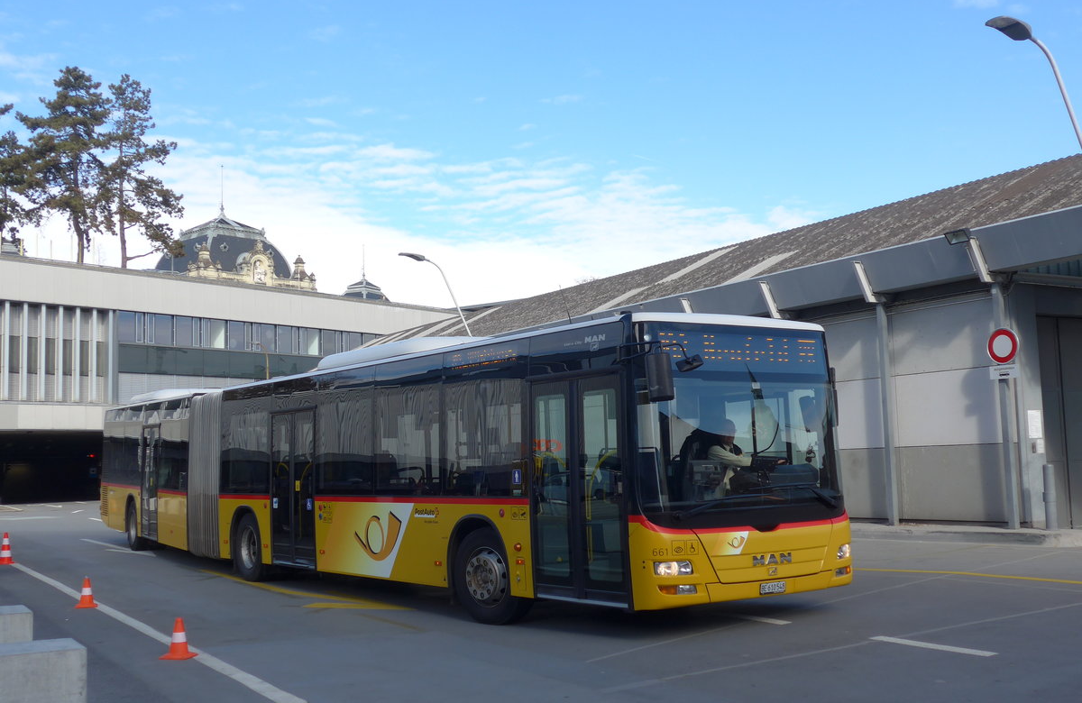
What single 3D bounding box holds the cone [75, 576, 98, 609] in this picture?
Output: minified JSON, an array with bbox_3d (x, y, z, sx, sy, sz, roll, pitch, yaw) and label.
[{"bbox_3d":[-5.219,2.769,14.015,0.235,0.335,0.235,-1,-6,0],"label":"cone"}]

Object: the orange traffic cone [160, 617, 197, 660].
[{"bbox_3d":[-2.952,2.329,9.949,0.235,0.335,0.235,-1,-6,0],"label":"orange traffic cone"}]

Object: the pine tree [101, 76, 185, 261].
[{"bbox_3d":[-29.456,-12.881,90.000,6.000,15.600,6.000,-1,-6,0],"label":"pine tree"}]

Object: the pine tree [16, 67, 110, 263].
[{"bbox_3d":[-35.248,-13.147,90.000,7.000,16.000,7.000,-1,-6,0],"label":"pine tree"}]

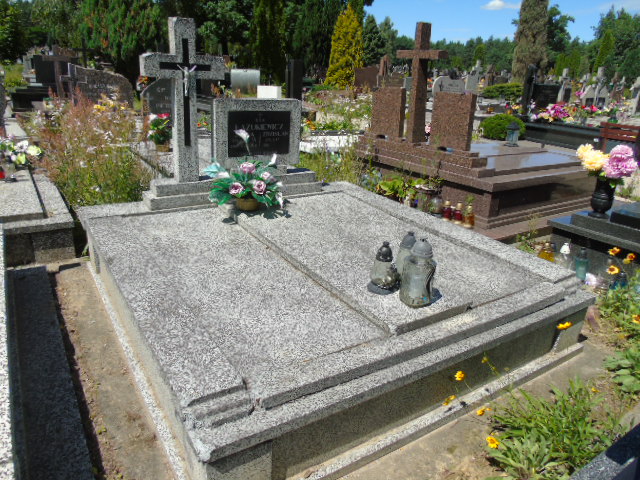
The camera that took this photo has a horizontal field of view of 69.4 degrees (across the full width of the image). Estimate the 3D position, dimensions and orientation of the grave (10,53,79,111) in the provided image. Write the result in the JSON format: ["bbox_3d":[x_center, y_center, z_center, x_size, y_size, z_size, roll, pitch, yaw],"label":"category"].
[{"bbox_3d":[-5.984,-3.483,10.195,1.350,1.060,1.900,-7,23,-25],"label":"grave"}]

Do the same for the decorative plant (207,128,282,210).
[{"bbox_3d":[-0.516,-0.491,3.186,0.460,0.500,0.380,-10,25,-32],"label":"decorative plant"}]

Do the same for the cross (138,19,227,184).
[{"bbox_3d":[-0.922,-0.939,3.180,0.530,1.065,0.150,-10,25,-32],"label":"cross"}]

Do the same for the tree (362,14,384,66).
[{"bbox_3d":[4.288,-16.900,41.006,2.500,5.614,2.500,-10,25,-32],"label":"tree"}]

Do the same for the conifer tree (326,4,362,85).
[{"bbox_3d":[1.381,-10.366,25.192,2.150,4.625,2.150,3,20,-1],"label":"conifer tree"}]

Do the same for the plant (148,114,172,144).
[{"bbox_3d":[-1.706,-1.183,4.928,0.320,0.400,0.300,-10,25,-32],"label":"plant"}]

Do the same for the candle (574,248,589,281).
[{"bbox_3d":[1.884,0.172,3.313,0.088,0.237,0.088,-10,24,-31],"label":"candle"}]

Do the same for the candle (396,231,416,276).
[{"bbox_3d":[0.430,0.083,2.250,0.105,0.256,0.105,-10,24,-31],"label":"candle"}]

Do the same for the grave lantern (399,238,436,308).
[{"bbox_3d":[0.439,0.140,2.043,0.140,0.295,0.140,3,20,-1],"label":"grave lantern"}]

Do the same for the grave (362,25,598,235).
[{"bbox_3d":[1.850,-1.361,5.091,2.200,1.770,2.000,-12,26,-35],"label":"grave"}]

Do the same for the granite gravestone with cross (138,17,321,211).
[{"bbox_3d":[-0.587,-0.911,3.369,1.400,1.210,0.280,-10,25,-32],"label":"granite gravestone with cross"}]

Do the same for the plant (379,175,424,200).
[{"bbox_3d":[0.815,-0.516,4.604,0.420,0.320,0.360,-10,25,-32],"label":"plant"}]

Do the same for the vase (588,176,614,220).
[{"bbox_3d":[2.185,-0.330,3.590,0.170,0.320,0.170,-10,24,-31],"label":"vase"}]

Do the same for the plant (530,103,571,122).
[{"bbox_3d":[5.145,-2.835,10.318,0.550,0.420,0.900,-10,25,-32],"label":"plant"}]

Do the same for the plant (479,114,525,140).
[{"bbox_3d":[3.224,-1.847,8.167,0.850,0.720,0.850,-10,24,-31],"label":"plant"}]

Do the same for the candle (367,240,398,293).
[{"bbox_3d":[0.311,0.117,2.185,0.135,0.225,0.135,3,20,-1],"label":"candle"}]

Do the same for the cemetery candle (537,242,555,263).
[{"bbox_3d":[1.690,0.120,3.450,0.115,0.210,0.115,-10,24,-31],"label":"cemetery candle"}]

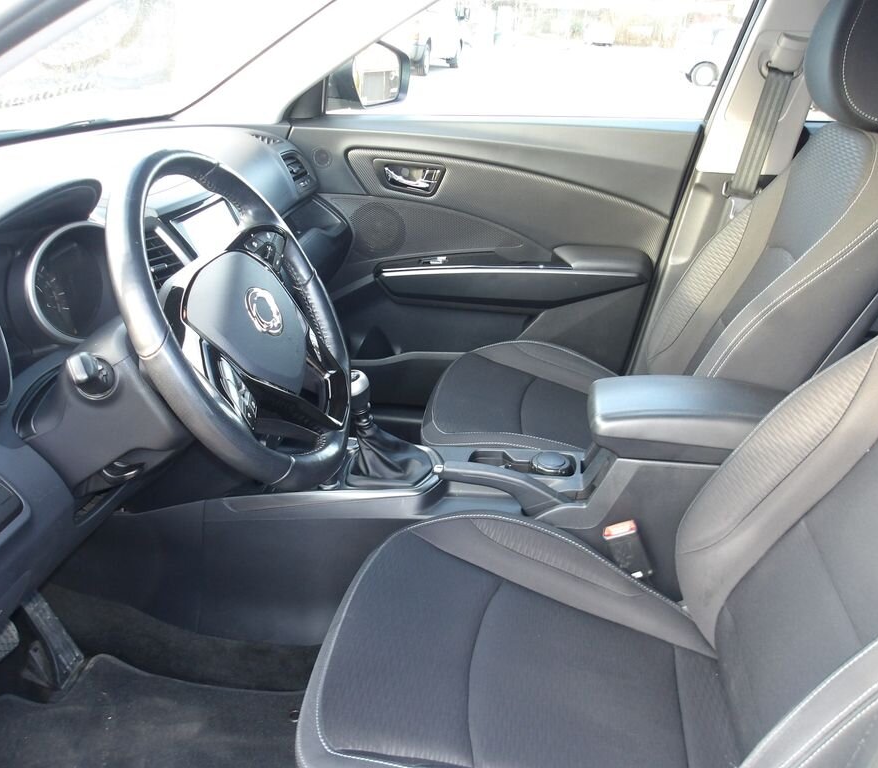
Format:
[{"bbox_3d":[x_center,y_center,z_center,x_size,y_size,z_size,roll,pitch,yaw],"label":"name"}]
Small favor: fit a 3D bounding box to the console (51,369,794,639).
[{"bbox_3d":[-0.040,0.184,1.308,1.120,0.450,0.265,4,24,8],"label":"console"}]

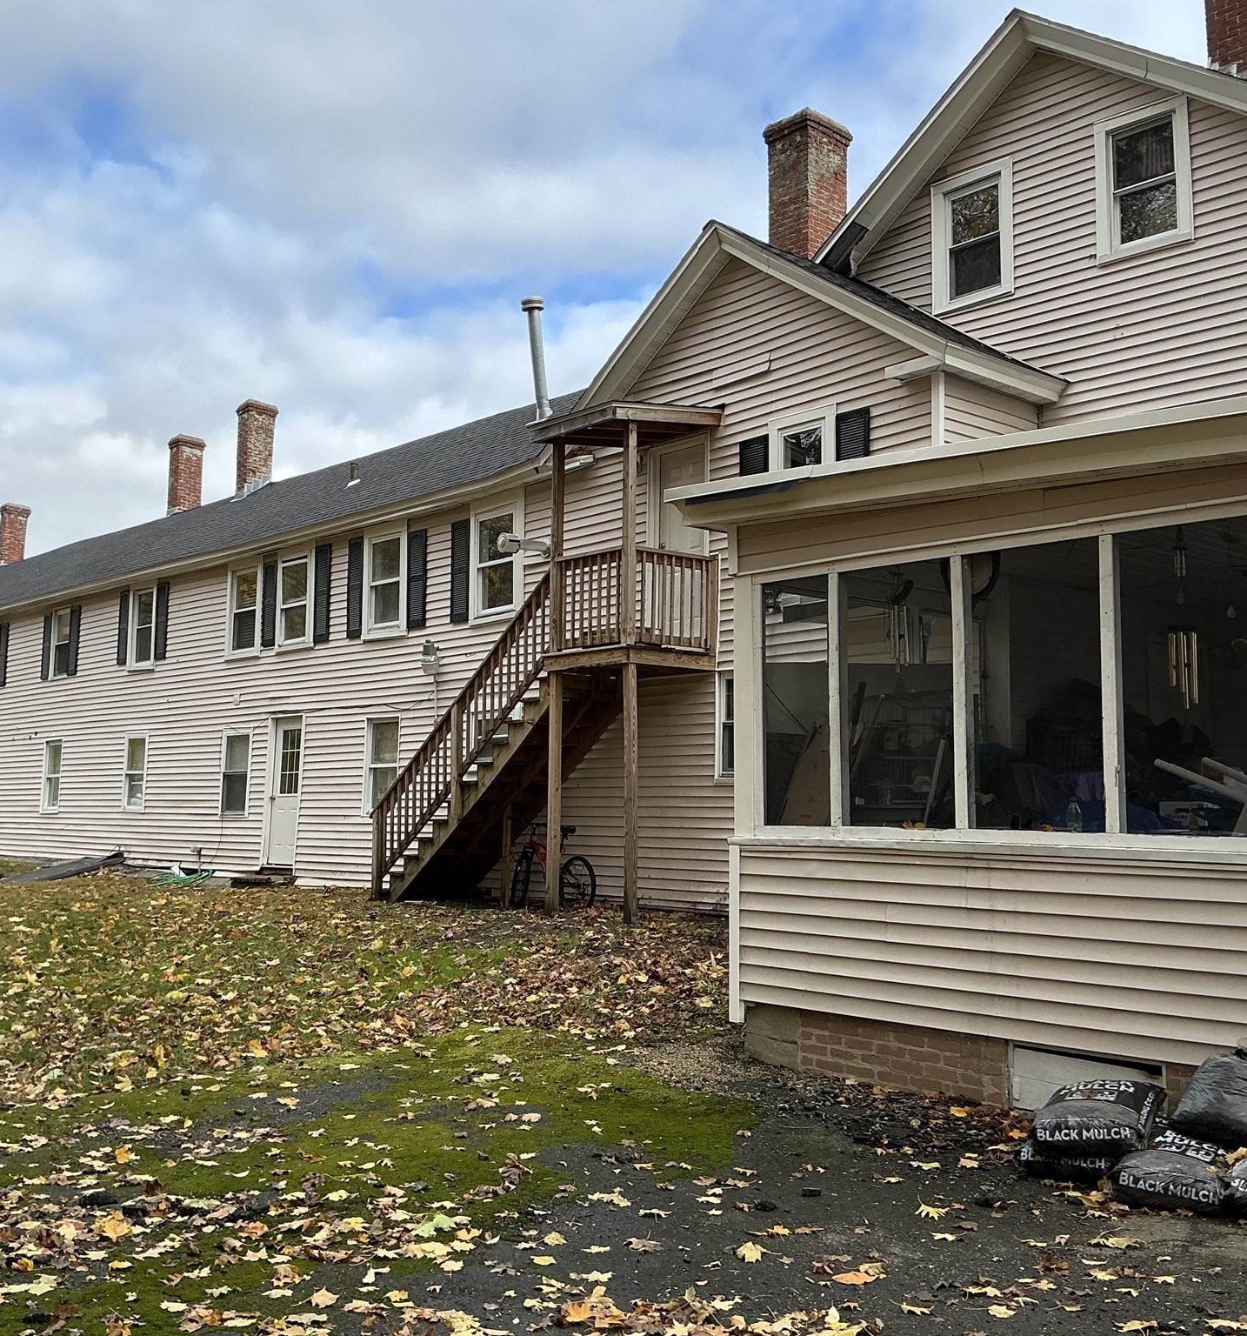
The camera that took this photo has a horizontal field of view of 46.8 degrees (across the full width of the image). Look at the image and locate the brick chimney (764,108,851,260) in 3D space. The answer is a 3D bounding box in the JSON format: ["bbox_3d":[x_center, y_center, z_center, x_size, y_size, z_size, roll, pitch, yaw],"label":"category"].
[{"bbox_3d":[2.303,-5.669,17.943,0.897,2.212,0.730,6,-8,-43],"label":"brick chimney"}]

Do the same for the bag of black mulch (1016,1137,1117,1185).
[{"bbox_3d":[1.927,2.009,6.020,0.430,0.150,0.550,-3,-7,29],"label":"bag of black mulch"}]

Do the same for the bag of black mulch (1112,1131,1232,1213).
[{"bbox_3d":[2.259,1.990,5.758,0.450,0.170,0.660,-3,-7,34],"label":"bag of black mulch"}]

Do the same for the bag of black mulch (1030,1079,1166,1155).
[{"bbox_3d":[1.998,1.841,5.994,0.450,0.180,0.640,-2,-7,27],"label":"bag of black mulch"}]

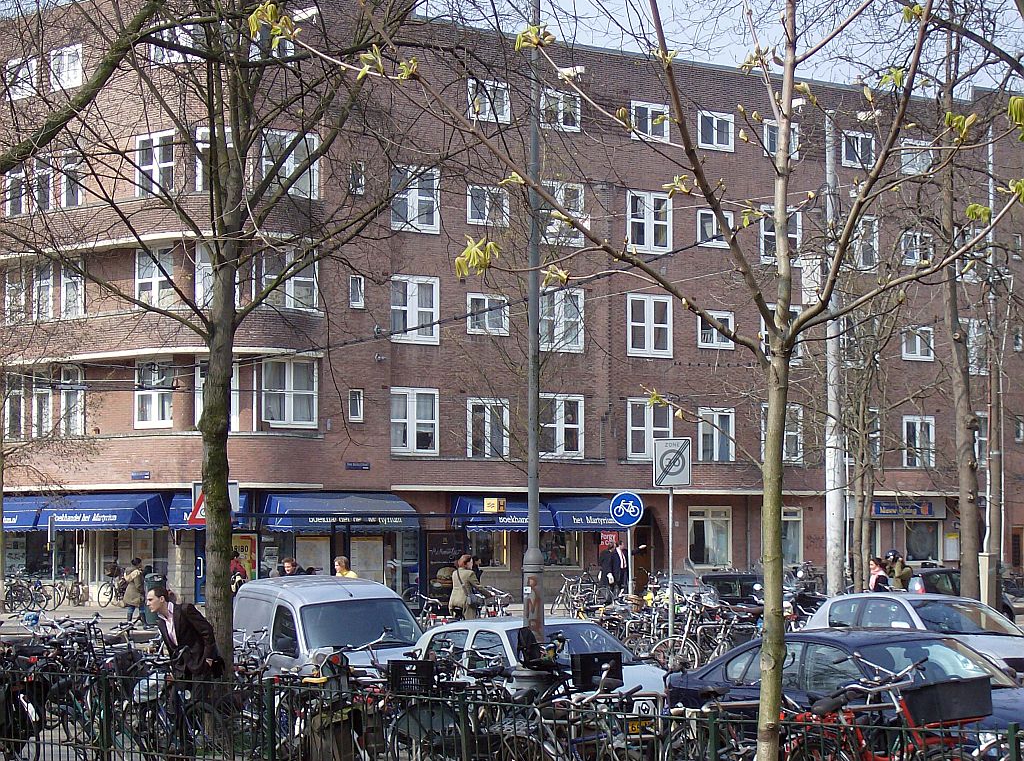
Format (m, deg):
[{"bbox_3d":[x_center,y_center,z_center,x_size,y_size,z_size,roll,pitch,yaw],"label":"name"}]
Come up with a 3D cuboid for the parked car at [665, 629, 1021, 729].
[{"bbox_3d":[3.298,2.932,25.986,1.760,1.420,4.520,2,-3,-33],"label":"parked car"}]

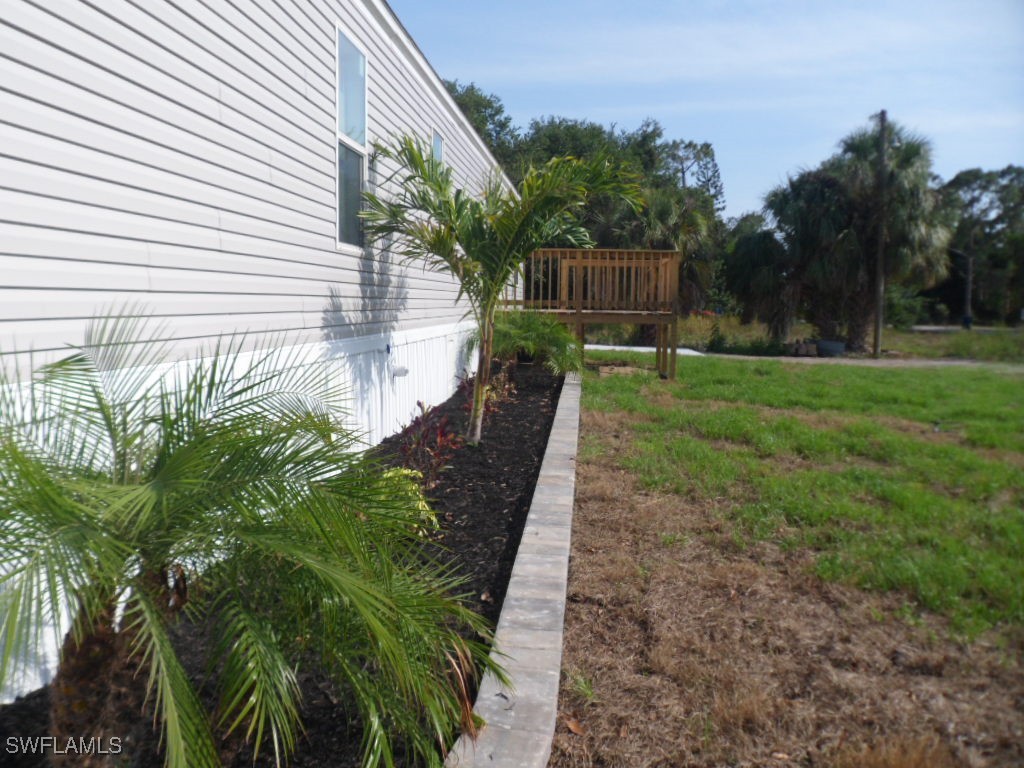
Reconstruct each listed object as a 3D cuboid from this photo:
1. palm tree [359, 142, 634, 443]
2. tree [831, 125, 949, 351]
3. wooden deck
[{"bbox_3d":[-0.115,-0.722,6.407,2.100,2.410,1.750,2,6,6],"label":"palm tree"},{"bbox_3d":[10.794,-4.230,22.846,3.250,6.332,3.200,4,7,25],"label":"tree"},{"bbox_3d":[1.180,-1.185,13.212,2.850,1.906,2.300,2,6,6],"label":"wooden deck"}]

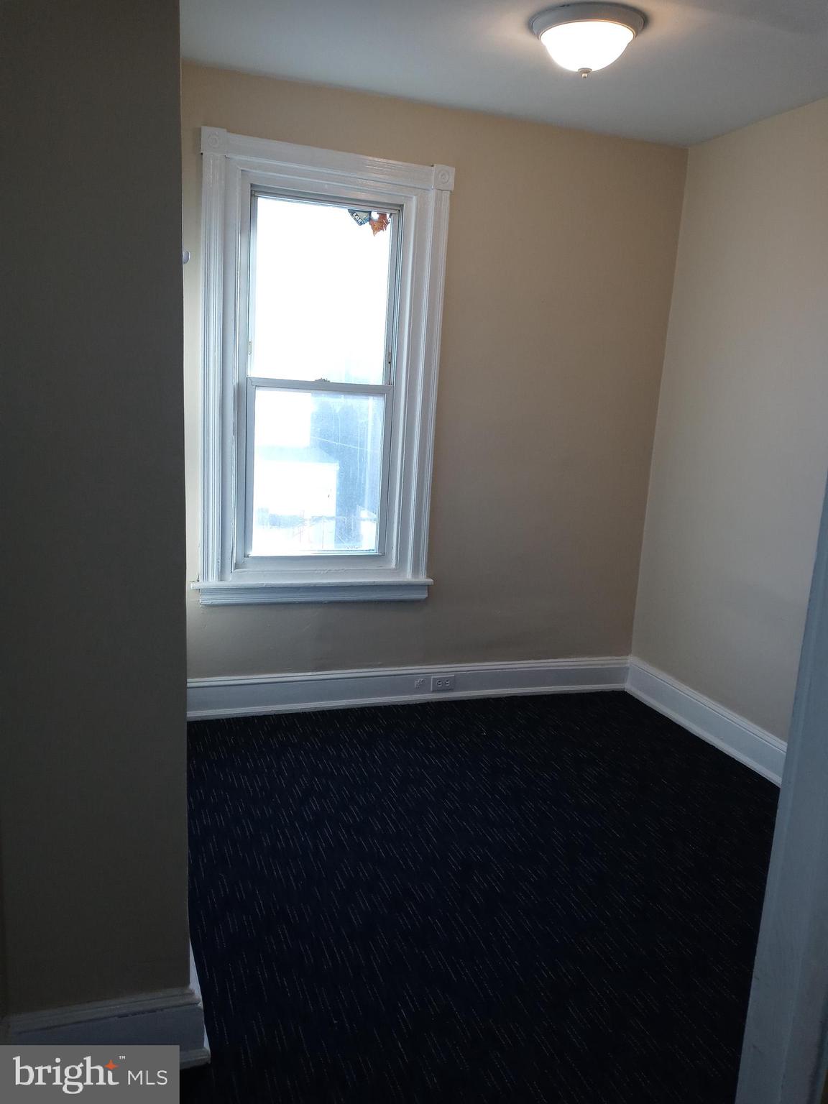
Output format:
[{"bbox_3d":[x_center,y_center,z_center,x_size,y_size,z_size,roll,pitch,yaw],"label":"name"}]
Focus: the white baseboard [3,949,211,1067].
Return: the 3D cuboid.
[{"bbox_3d":[-0.627,0.972,1.845,0.389,0.167,0.140,-1,12,-19],"label":"white baseboard"}]

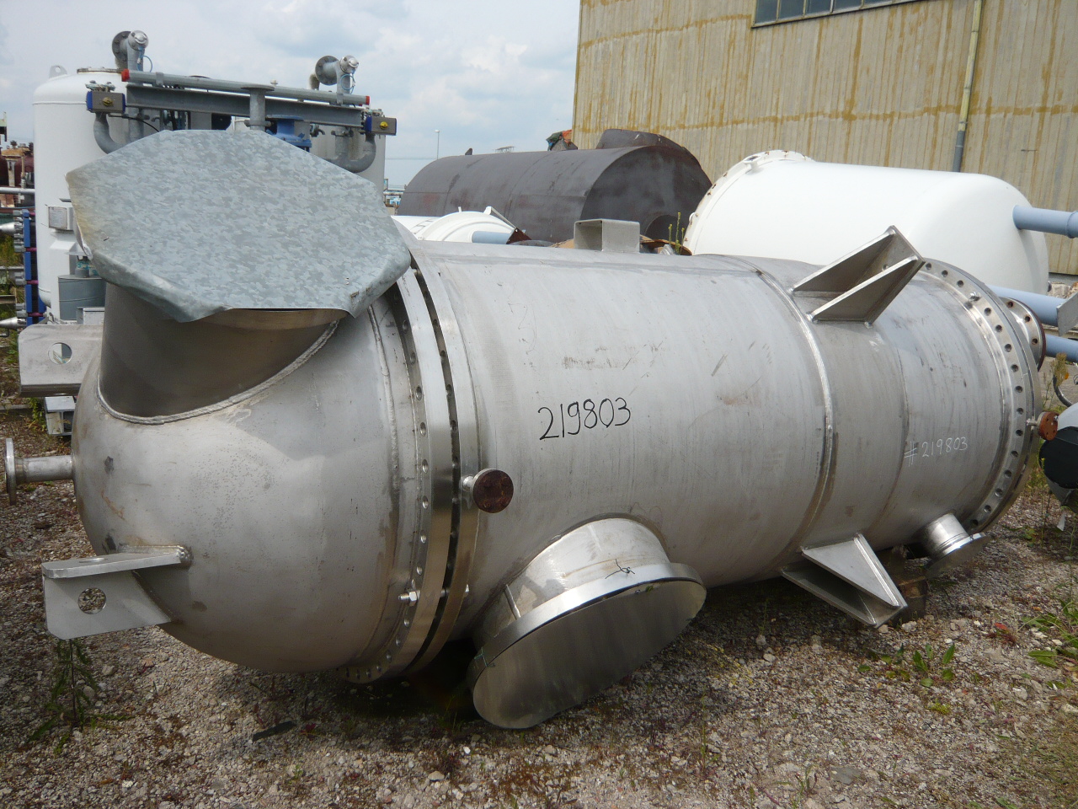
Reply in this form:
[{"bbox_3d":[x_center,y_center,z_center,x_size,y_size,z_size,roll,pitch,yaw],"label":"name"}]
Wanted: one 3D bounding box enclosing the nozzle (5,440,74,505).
[{"bbox_3d":[-1.258,0.164,2.204,0.149,0.166,0.166,-3,12,-33],"label":"nozzle"}]

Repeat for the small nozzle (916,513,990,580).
[{"bbox_3d":[1.616,0.539,3.493,0.285,0.285,0.179,-3,49,-33],"label":"small nozzle"}]

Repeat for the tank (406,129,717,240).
[{"bbox_3d":[0.049,-2.721,13.776,2.500,2.560,5.750,-2,14,-31],"label":"tank"}]

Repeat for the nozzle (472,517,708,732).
[{"bbox_3d":[0.093,0.601,2.493,0.711,0.711,0.266,-3,47,-33],"label":"nozzle"}]

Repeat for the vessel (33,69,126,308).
[{"bbox_3d":[-4.051,-1.907,8.200,1.240,2.367,1.240,-3,12,-33],"label":"vessel"}]

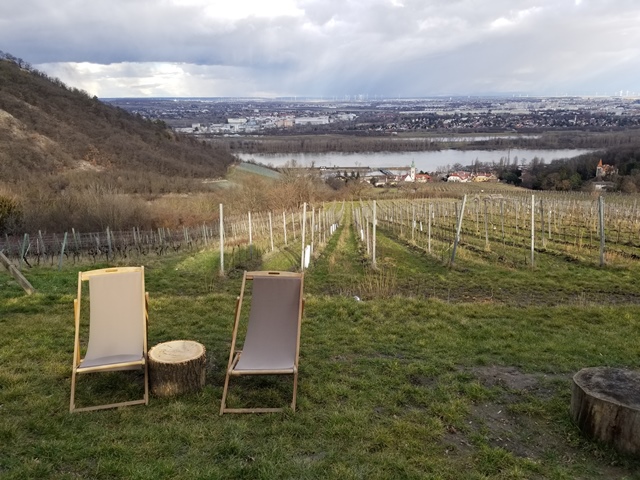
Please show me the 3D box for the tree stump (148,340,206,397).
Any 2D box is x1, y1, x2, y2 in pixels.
[{"bbox_3d":[-1.285,1.165,4.360,0.485,0.325,0.485,0,12,0],"label":"tree stump"}]

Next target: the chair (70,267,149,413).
[{"bbox_3d":[-1.851,0.858,4.262,0.589,1.037,0.911,-4,9,-18],"label":"chair"}]

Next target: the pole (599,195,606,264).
[{"bbox_3d":[7.224,-0.214,12.313,0.085,1.850,0.085,-8,12,2],"label":"pole"}]

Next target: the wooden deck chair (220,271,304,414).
[{"bbox_3d":[-0.454,0.859,4.159,0.587,0.979,0.968,0,9,4],"label":"wooden deck chair"}]

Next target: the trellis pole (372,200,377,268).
[{"bbox_3d":[1.444,-0.140,12.643,0.065,1.830,0.065,-1,16,0],"label":"trellis pole"}]

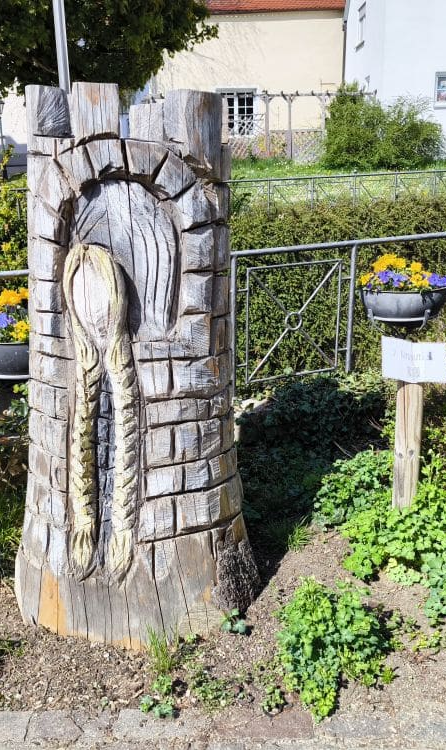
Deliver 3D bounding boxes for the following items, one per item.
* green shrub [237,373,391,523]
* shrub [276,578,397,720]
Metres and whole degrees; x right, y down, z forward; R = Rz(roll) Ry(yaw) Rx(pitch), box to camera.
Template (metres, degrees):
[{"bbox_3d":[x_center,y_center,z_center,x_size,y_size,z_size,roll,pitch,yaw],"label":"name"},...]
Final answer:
[{"bbox_3d":[0.436,0.326,3.722,0.880,0.460,0.950,-1,14,0],"label":"green shrub"},{"bbox_3d":[0.330,0.843,2.192,0.370,0.220,0.420,-1,14,0],"label":"shrub"}]

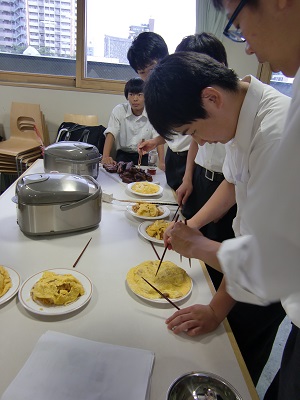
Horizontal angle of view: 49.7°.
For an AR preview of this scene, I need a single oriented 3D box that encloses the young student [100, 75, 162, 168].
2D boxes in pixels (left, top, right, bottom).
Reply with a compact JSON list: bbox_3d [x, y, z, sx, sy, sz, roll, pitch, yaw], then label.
[{"bbox_3d":[-0.140,-0.275,2.604,0.500,1.320,0.580,4,22,-6],"label":"young student"}]

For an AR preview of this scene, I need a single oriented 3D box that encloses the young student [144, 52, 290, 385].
[{"bbox_3d":[0.248,0.303,1.085,0.660,1.440,0.520,0,22,-15],"label":"young student"}]

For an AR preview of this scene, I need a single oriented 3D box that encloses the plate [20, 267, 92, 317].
[{"bbox_3d":[-0.284,0.283,0.990,0.219,0.025,0.219,4,22,-6],"label":"plate"}]

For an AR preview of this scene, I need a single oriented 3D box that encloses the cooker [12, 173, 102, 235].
[{"bbox_3d":[-0.407,-0.002,1.432,0.362,0.204,0.258,-7,25,-30],"label":"cooker"}]

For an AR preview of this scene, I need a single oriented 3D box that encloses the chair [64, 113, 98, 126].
[{"bbox_3d":[-0.736,-0.451,3.572,0.440,0.830,0.500,-2,23,-19],"label":"chair"}]

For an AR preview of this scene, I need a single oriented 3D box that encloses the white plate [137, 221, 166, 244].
[{"bbox_3d":[0.059,0.147,1.422,0.222,0.025,0.222,4,22,-6],"label":"white plate"}]

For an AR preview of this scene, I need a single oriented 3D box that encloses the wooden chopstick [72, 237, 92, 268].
[{"bbox_3d":[-0.253,0.197,1.237,0.008,0.008,0.226,8,22,4],"label":"wooden chopstick"}]

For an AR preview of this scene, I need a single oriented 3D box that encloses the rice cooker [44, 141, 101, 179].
[{"bbox_3d":[-0.490,-0.248,2.036,0.335,0.200,0.260,17,24,26],"label":"rice cooker"}]

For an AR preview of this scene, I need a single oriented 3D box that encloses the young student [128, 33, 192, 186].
[{"bbox_3d":[0.092,-0.174,2.069,0.500,1.570,0.500,-10,27,-35],"label":"young student"}]

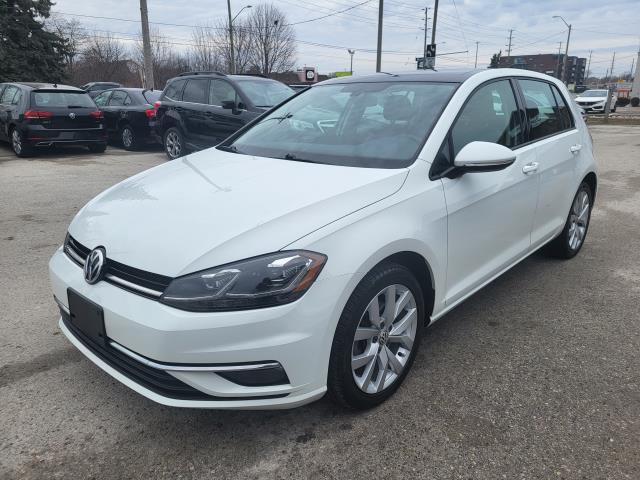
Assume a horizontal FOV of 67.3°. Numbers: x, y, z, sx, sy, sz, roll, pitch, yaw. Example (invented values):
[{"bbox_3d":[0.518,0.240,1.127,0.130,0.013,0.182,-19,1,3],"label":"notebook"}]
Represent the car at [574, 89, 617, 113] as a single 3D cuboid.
[{"bbox_3d":[17.978,-9.014,31.244,1.800,1.416,4.630,13,22,39],"label":"car"}]

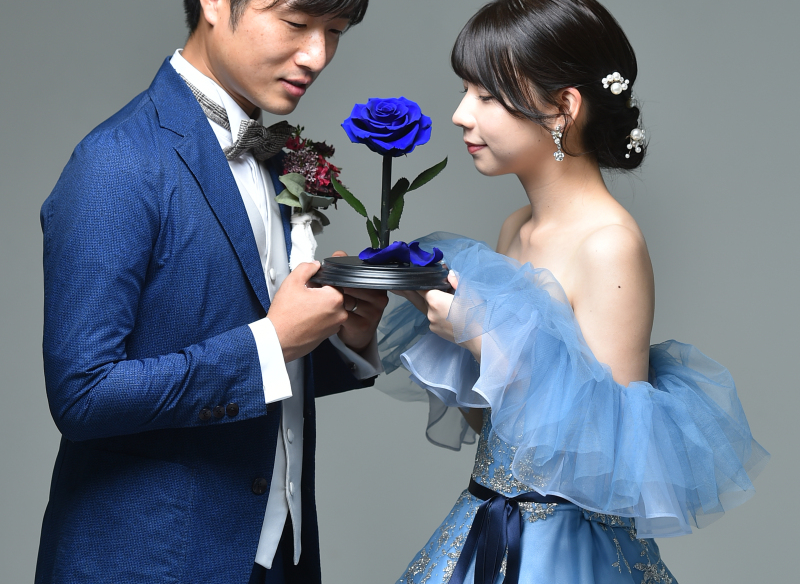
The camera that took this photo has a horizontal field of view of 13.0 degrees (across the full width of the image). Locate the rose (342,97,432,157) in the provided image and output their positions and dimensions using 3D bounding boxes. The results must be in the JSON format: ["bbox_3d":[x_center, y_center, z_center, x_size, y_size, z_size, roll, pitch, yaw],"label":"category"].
[{"bbox_3d":[-0.014,-0.183,3.900,0.100,0.063,0.096,2,10,0],"label":"rose"}]

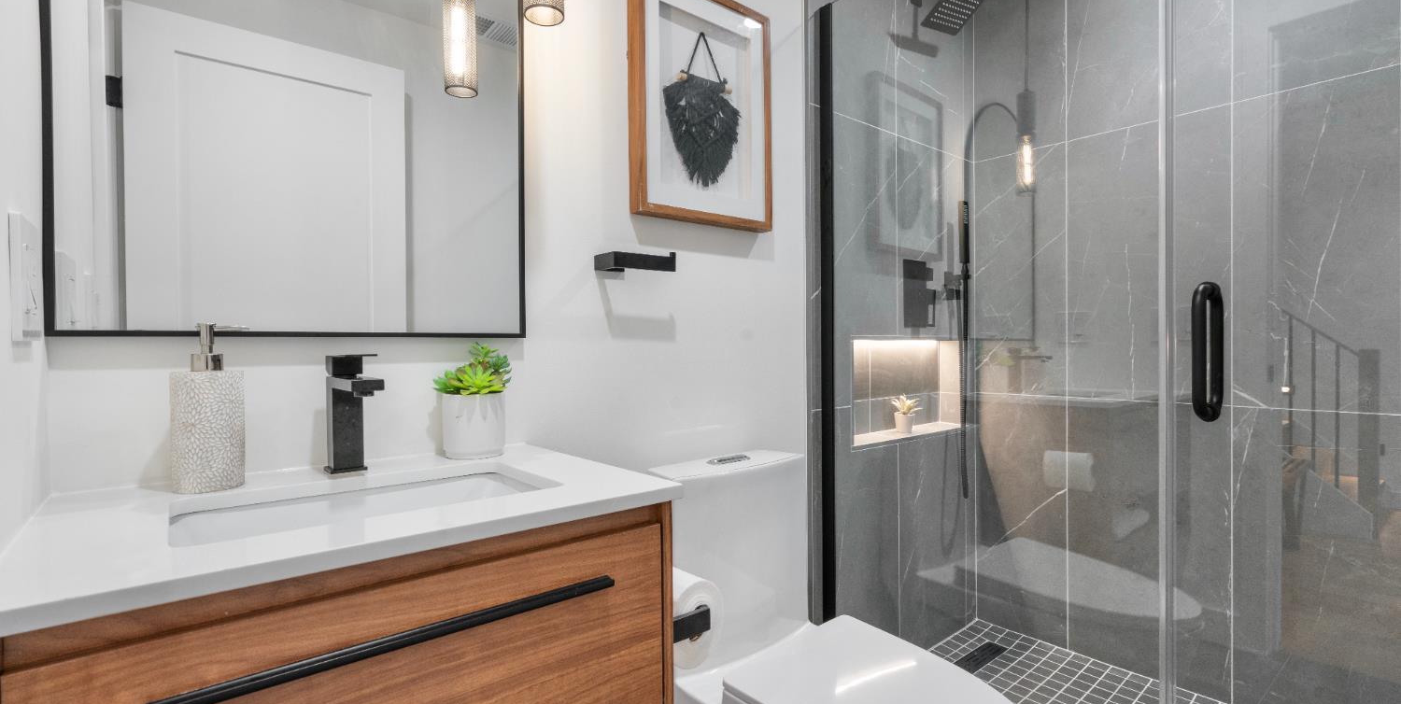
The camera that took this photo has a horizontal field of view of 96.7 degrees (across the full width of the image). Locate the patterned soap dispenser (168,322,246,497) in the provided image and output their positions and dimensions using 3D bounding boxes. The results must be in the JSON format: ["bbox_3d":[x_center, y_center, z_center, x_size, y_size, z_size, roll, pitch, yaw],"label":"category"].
[{"bbox_3d":[-0.622,0.068,0.793,0.081,0.209,0.074,-1,1,-40],"label":"patterned soap dispenser"}]

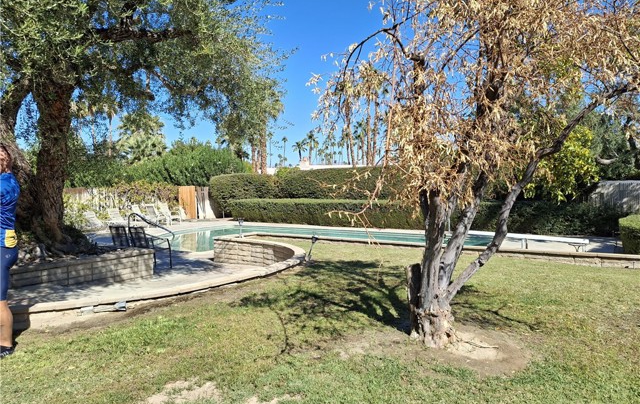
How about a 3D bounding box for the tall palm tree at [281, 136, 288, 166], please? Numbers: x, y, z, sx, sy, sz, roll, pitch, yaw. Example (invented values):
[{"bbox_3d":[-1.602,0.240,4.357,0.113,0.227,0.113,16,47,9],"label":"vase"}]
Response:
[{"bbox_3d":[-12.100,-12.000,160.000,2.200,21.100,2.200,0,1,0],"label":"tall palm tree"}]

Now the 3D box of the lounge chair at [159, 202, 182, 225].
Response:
[{"bbox_3d":[-6.150,0.470,18.900,0.900,1.000,0.650,1,1,31],"label":"lounge chair"}]

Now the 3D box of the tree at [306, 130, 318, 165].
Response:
[{"bbox_3d":[-1.800,-8.400,105.000,2.700,15.700,2.700,0,1,0],"label":"tree"}]

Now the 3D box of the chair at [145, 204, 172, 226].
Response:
[{"bbox_3d":[-6.280,0.500,17.900,0.900,0.970,0.650,1,1,31],"label":"chair"}]

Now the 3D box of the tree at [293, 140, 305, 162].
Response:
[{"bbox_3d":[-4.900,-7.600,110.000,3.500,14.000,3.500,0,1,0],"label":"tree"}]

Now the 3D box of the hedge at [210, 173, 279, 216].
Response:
[{"bbox_3d":[-3.750,-0.300,24.600,4.000,2.350,1.500,1,1,32],"label":"hedge"}]

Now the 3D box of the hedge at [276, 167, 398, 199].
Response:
[{"bbox_3d":[1.100,-0.300,21.700,6.800,2.450,1.500,1,1,32],"label":"hedge"}]

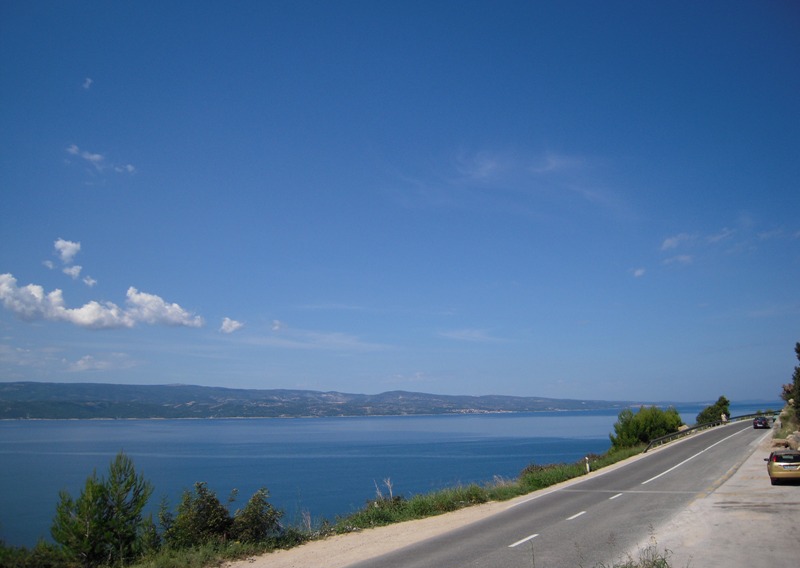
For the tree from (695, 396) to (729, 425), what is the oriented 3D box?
[{"bbox_3d":[51.324,20.794,106.000,5.030,4.660,4.630,-6,-12,25],"label":"tree"}]

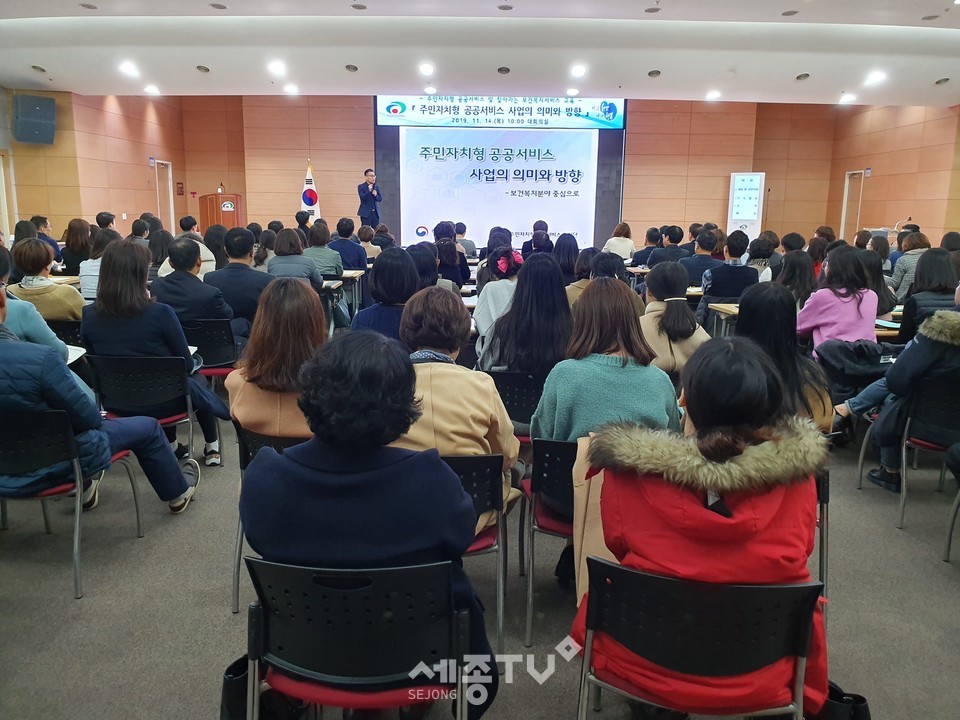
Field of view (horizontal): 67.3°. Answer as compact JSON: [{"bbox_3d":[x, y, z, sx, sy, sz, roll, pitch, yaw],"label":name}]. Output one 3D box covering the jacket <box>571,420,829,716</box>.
[{"bbox_3d":[0.528,0.449,1.830,0.560,0.630,0.460,2,12,5],"label":"jacket"}]

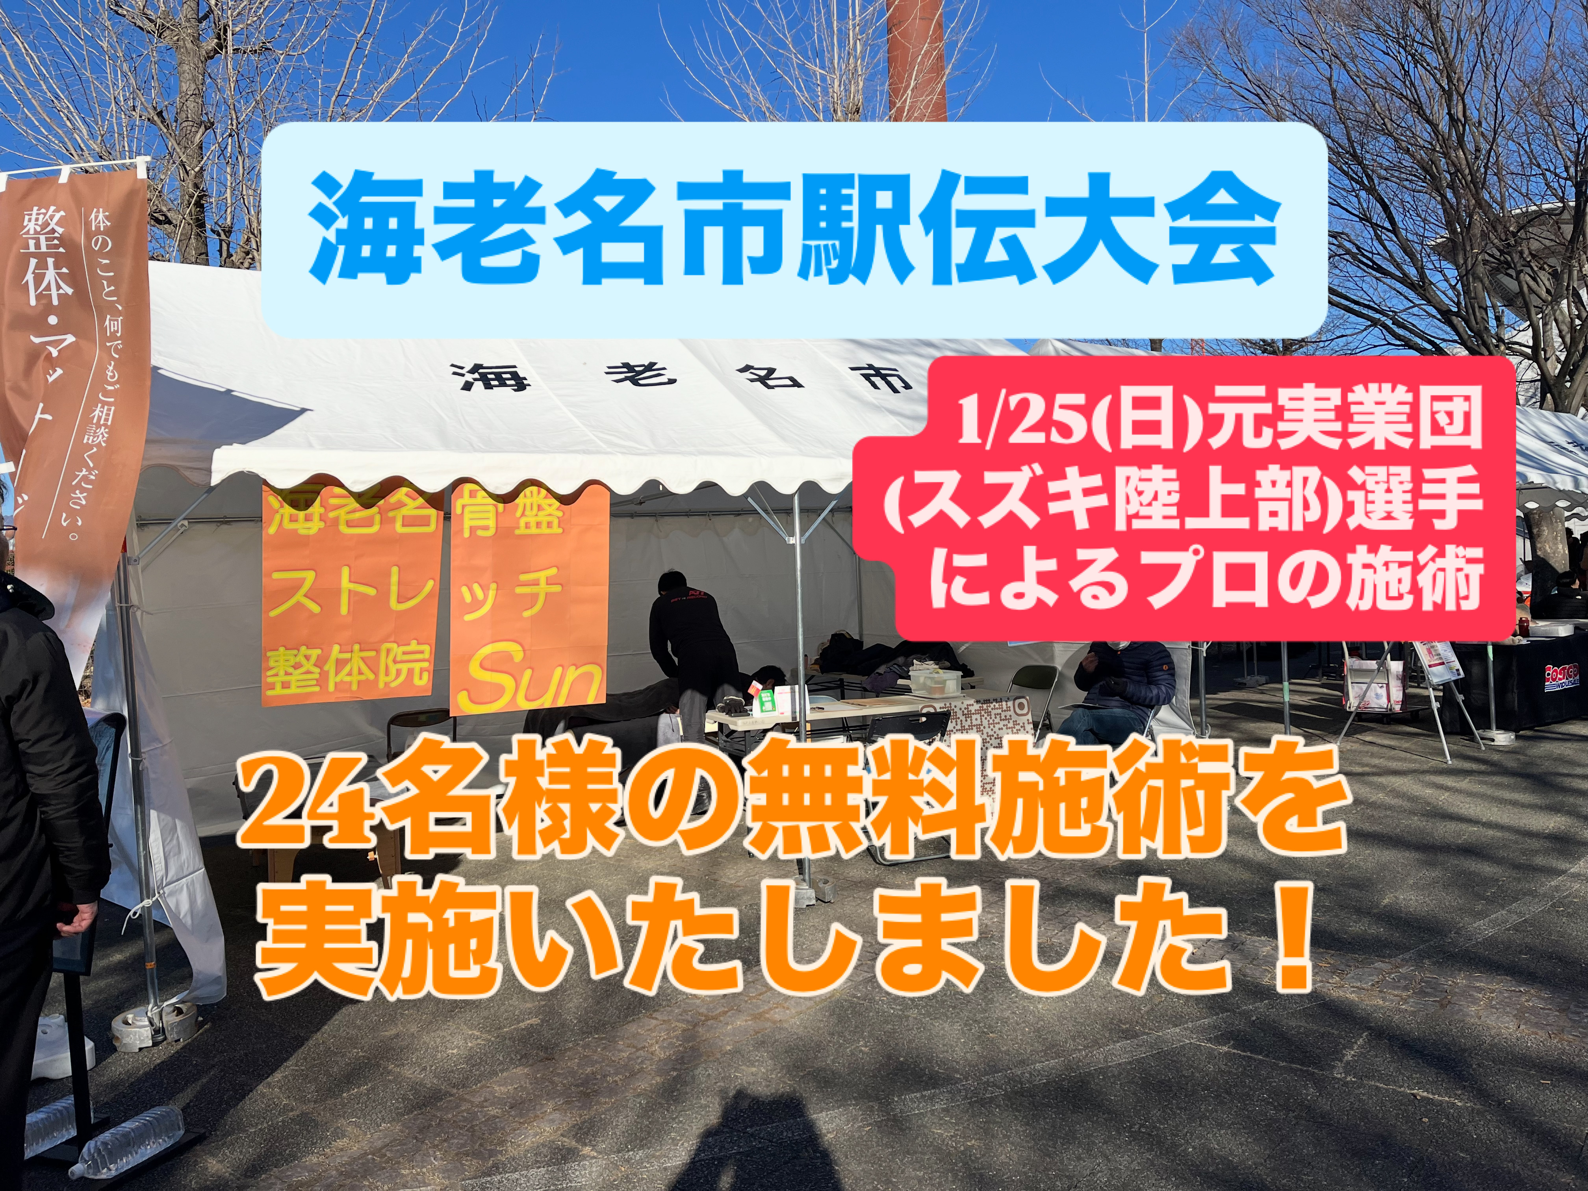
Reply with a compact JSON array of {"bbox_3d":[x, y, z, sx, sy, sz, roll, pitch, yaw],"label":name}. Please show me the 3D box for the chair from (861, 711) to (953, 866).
[{"bbox_3d":[0.525,0.950,6.195,0.460,0.750,0.480,-3,3,-21],"label":"chair"}]

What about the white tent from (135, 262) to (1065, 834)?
[{"bbox_3d":[-0.872,-0.193,6.914,5.400,3.050,3.600,-4,4,-30],"label":"white tent"}]

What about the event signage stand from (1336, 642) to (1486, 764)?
[{"bbox_3d":[4.258,0.397,8.276,0.800,1.360,0.680,1,4,44],"label":"event signage stand"}]

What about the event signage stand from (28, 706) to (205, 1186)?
[{"bbox_3d":[-1.974,0.947,3.242,0.440,1.230,0.480,-1,3,26],"label":"event signage stand"}]

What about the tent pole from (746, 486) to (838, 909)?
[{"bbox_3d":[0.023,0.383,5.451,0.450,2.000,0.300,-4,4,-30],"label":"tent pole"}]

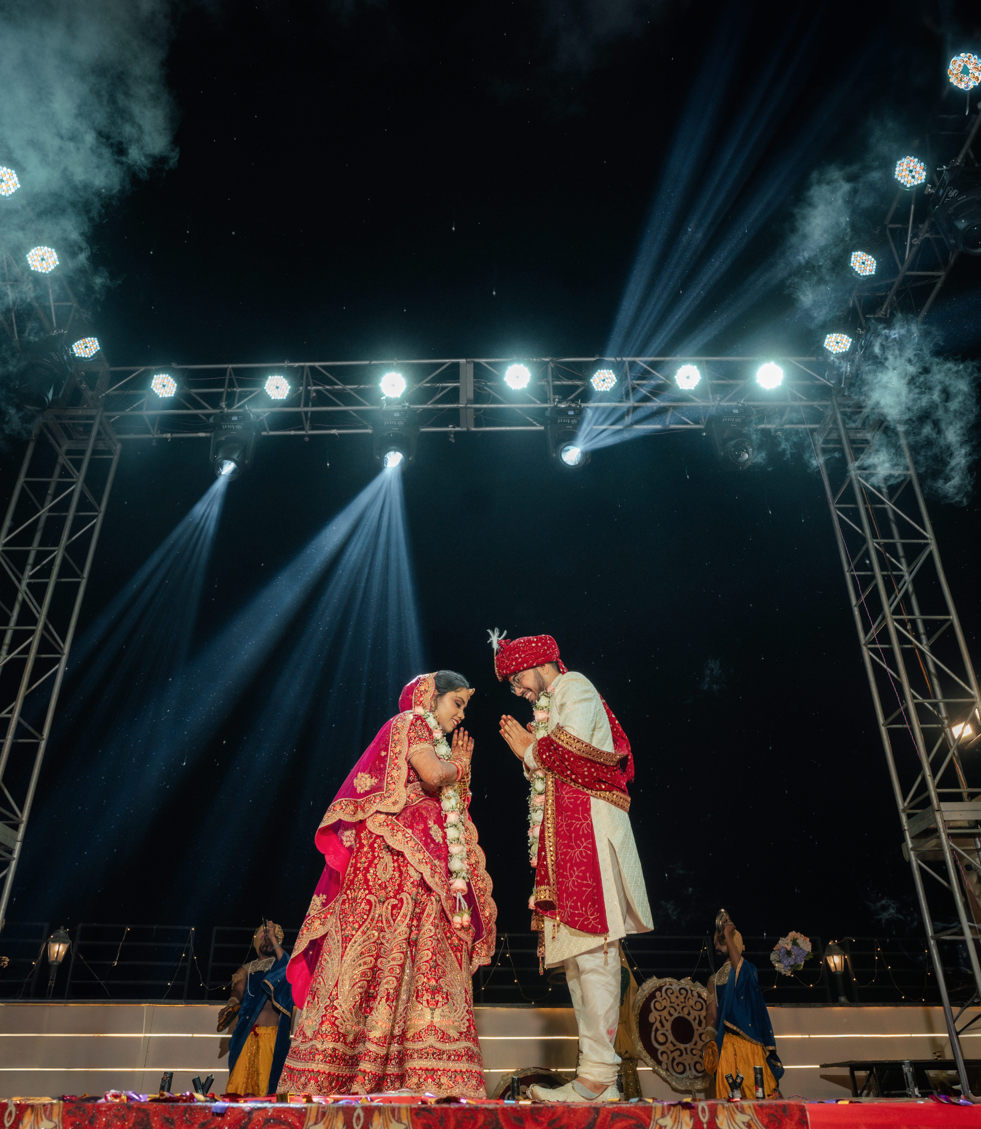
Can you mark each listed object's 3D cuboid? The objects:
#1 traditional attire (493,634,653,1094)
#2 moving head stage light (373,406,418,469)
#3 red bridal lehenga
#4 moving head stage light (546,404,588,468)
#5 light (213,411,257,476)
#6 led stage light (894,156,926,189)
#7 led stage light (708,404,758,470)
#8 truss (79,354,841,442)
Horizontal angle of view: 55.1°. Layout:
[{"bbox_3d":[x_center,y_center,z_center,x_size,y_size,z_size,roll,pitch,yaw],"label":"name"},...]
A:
[{"bbox_3d":[0.305,1.034,3.560,0.560,1.740,0.520,3,-31,-5],"label":"traditional attire"},{"bbox_3d":[-0.711,-0.933,7.024,0.330,0.490,0.300,-3,-31,5],"label":"moving head stage light"},{"bbox_3d":[-0.352,1.145,3.572,0.730,1.550,0.680,-8,-32,13],"label":"red bridal lehenga"},{"bbox_3d":[0.578,-0.933,7.024,0.330,0.490,0.300,6,-32,-10],"label":"moving head stage light"},{"bbox_3d":[-1.810,-0.812,6.563,0.330,0.490,0.280,-3,-31,5],"label":"light"},{"bbox_3d":[2.655,-2.483,5.933,0.210,0.200,0.210,-29,-79,39],"label":"led stage light"},{"bbox_3d":[1.690,-0.851,6.516,0.330,0.490,0.280,3,-31,-5],"label":"led stage light"},{"bbox_3d":[-0.251,-1.366,7.604,6.040,0.530,0.340,-1,-31,1],"label":"truss"}]

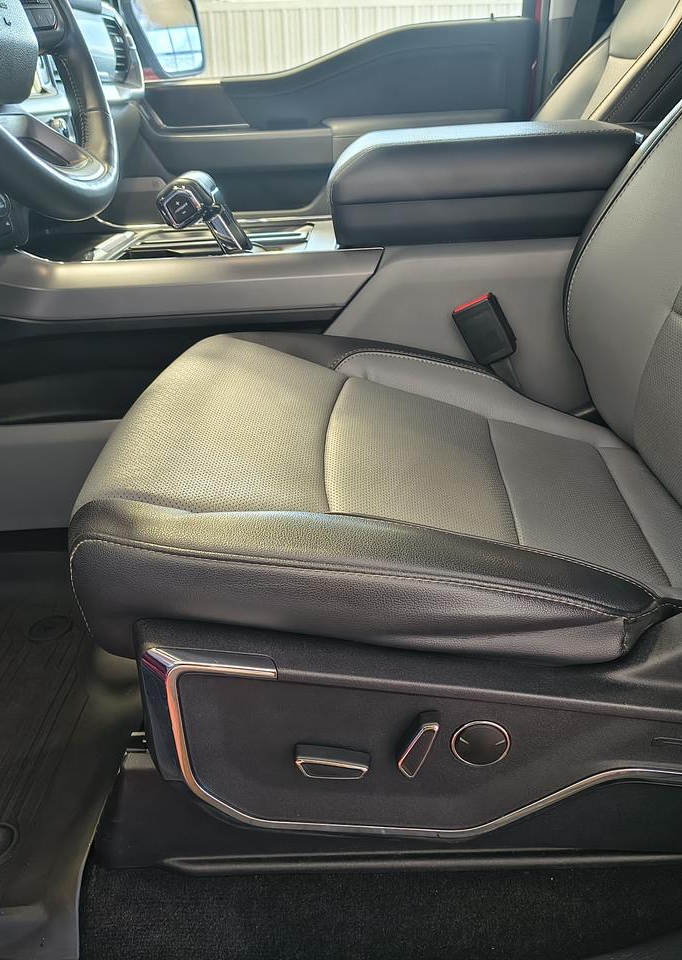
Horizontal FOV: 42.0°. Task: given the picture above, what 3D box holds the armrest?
[{"bbox_3d":[0.159,-0.377,1.101,0.340,0.115,0.290,-2,25,1],"label":"armrest"}]

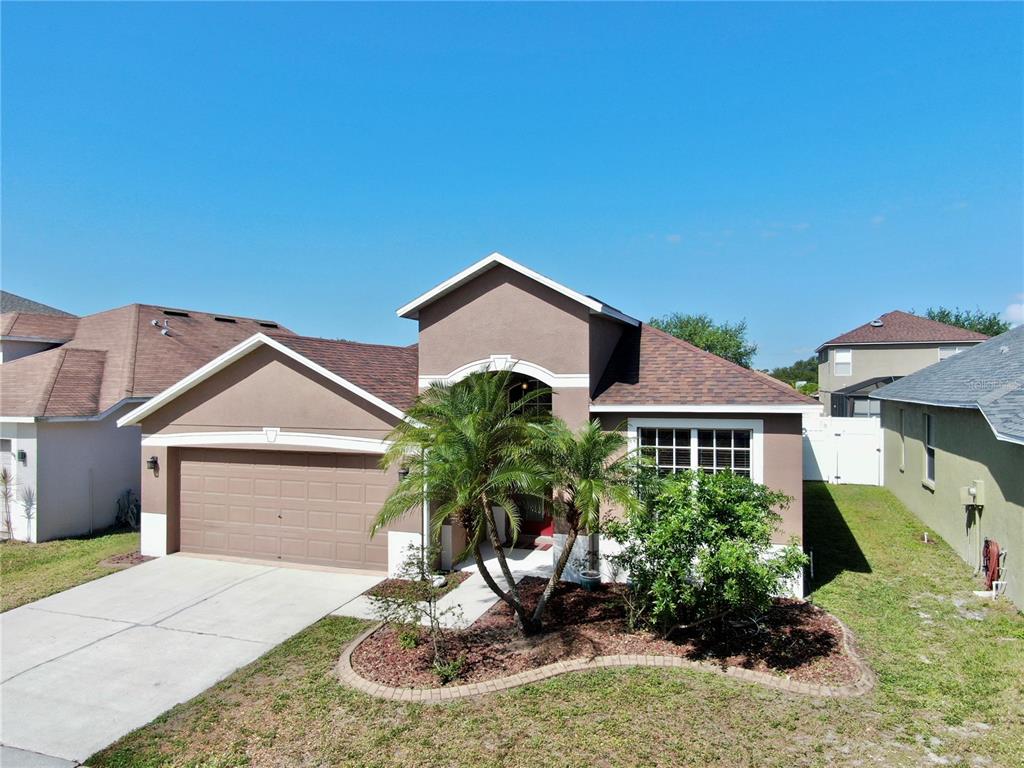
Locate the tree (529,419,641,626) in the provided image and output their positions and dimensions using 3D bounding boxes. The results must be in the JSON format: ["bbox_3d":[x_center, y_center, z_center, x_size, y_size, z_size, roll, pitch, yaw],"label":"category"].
[{"bbox_3d":[1.000,1.860,9.750,1.650,2.850,1.600,0,0,19],"label":"tree"}]

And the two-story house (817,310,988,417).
[{"bbox_3d":[25.039,-0.820,46.360,9.600,8.200,10.500,0,0,19],"label":"two-story house"}]

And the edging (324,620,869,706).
[{"bbox_3d":[1.200,3.280,8.900,6.900,0.140,3.000,0,0,0],"label":"edging"}]

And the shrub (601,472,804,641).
[{"bbox_3d":[2.650,2.220,9.650,2.700,2.150,2.200,0,0,19],"label":"shrub"}]

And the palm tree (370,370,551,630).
[{"bbox_3d":[-0.670,1.530,9.500,2.350,3.500,2.300,0,0,0],"label":"palm tree"}]

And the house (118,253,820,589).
[{"bbox_3d":[1.032,0.330,19.038,12.800,5.900,16.500,0,0,19],"label":"house"}]

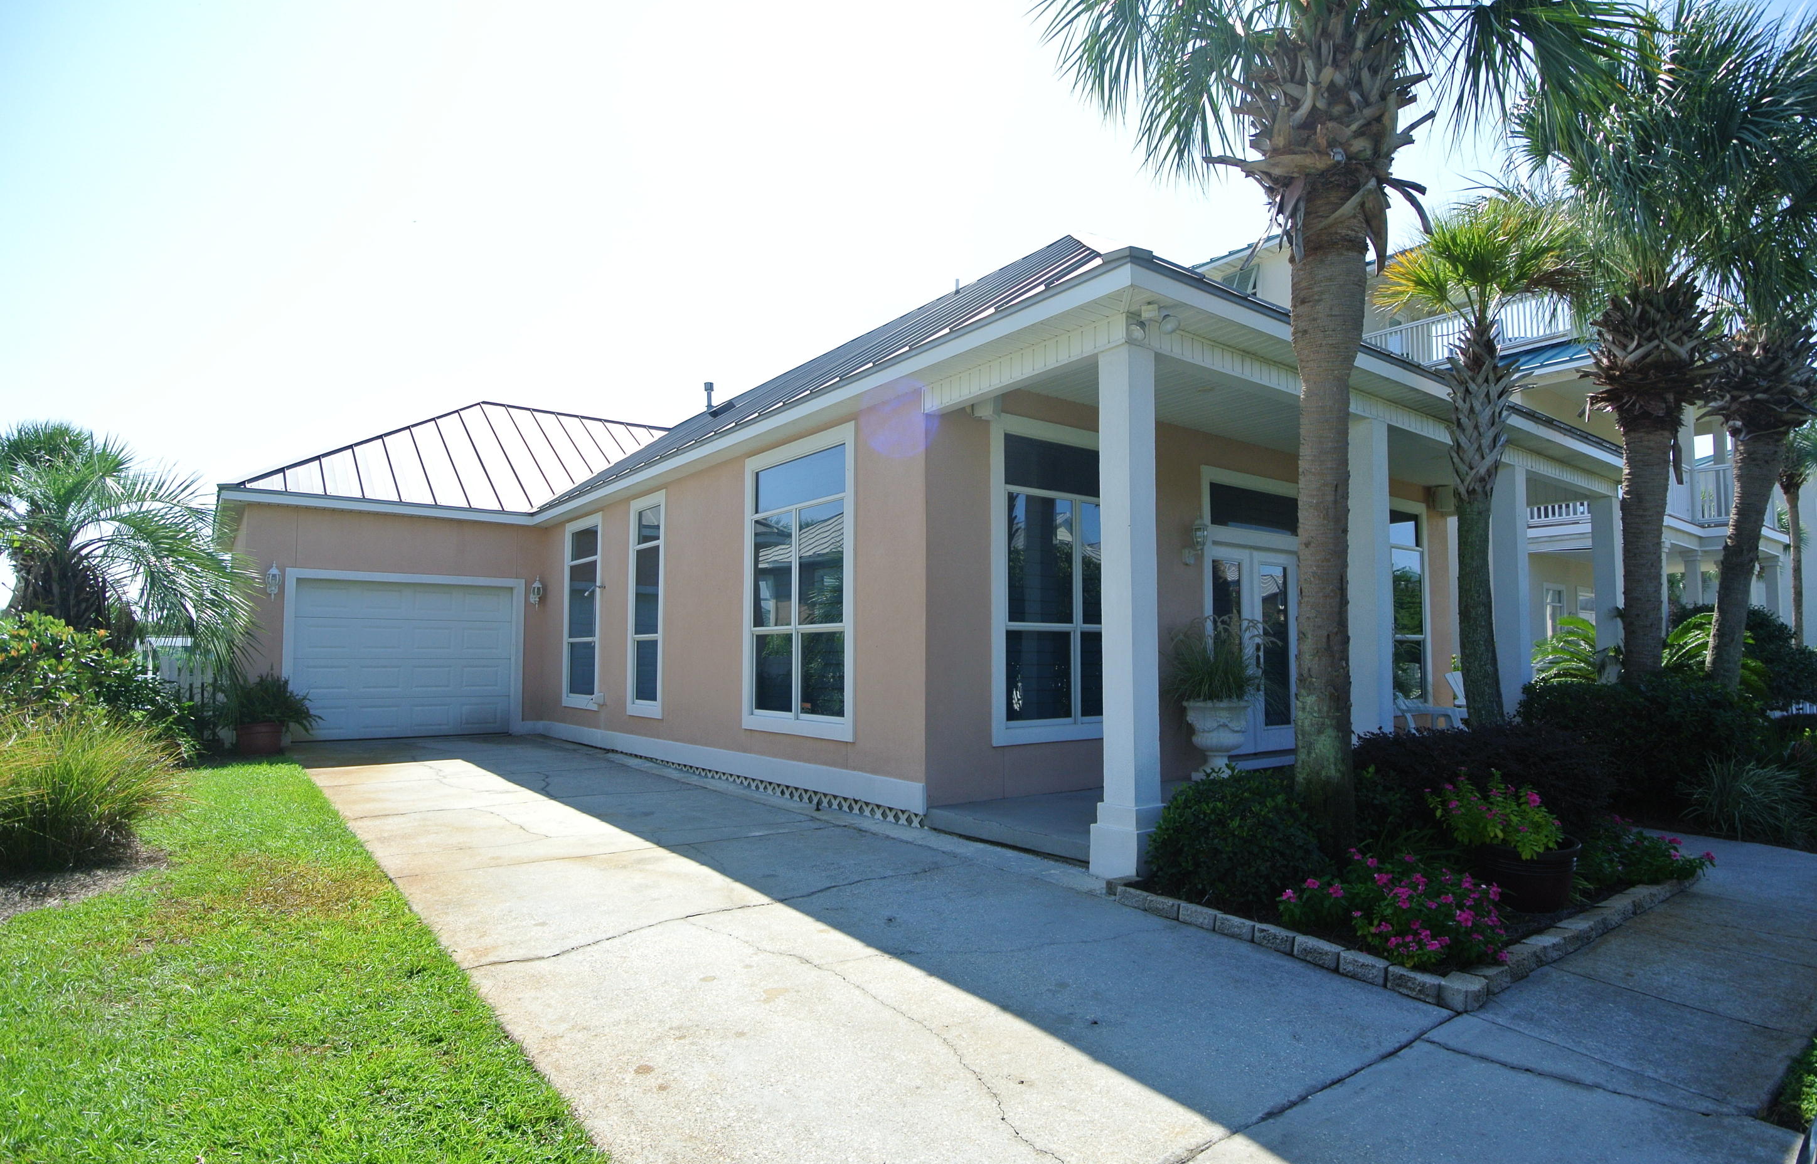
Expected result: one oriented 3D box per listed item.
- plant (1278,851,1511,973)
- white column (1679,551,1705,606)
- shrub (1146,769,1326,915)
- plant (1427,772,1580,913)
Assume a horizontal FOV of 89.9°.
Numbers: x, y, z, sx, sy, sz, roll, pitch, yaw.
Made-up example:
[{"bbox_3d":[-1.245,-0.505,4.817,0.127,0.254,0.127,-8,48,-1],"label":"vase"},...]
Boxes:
[{"bbox_3d":[2.047,1.346,3.839,0.580,0.310,0.800,3,-6,-38],"label":"plant"},{"bbox_3d":[12.884,0.911,14.891,0.270,2.786,0.270,3,-6,-38],"label":"white column"},{"bbox_3d":[1.684,1.274,4.719,0.880,0.600,0.850,-2,-5,19],"label":"shrub"},{"bbox_3d":[2.887,1.240,4.479,0.630,0.620,0.560,-3,-6,32],"label":"plant"}]

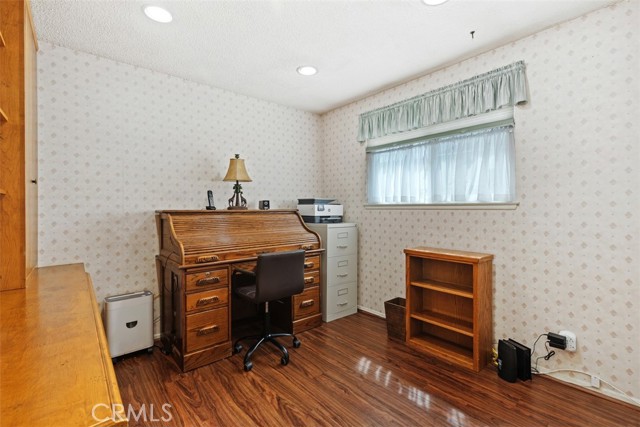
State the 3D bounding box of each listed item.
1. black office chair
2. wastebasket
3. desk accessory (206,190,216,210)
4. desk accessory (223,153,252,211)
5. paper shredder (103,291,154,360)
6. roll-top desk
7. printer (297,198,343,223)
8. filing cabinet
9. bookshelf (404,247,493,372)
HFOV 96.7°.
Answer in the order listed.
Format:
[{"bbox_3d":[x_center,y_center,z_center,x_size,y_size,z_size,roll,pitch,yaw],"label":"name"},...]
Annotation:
[{"bbox_3d":[-0.434,0.709,2.343,0.540,0.865,0.550,0,1,-40],"label":"black office chair"},{"bbox_3d":[0.753,0.987,2.644,0.205,0.315,0.235,1,1,41],"label":"wastebasket"},{"bbox_3d":[-1.033,-0.122,2.700,0.070,0.180,0.080,0,1,-40],"label":"desk accessory"},{"bbox_3d":[-0.826,-0.312,2.872,0.275,0.560,0.275,0,1,-40],"label":"desk accessory"},{"bbox_3d":[-1.543,0.895,2.299,0.335,0.480,0.200,0,1,-40],"label":"paper shredder"},{"bbox_3d":[-0.704,0.553,2.715,1.360,1.165,0.750,0,1,-40],"label":"roll-top desk"},{"bbox_3d":[0.010,-0.023,3.374,0.435,0.280,0.340,0,1,-40],"label":"printer"},{"bbox_3d":[0.037,0.625,3.369,0.455,1.015,0.700,0,1,-40],"label":"filing cabinet"},{"bbox_3d":[1.052,0.743,2.389,0.290,0.815,0.625,0,1,-40],"label":"bookshelf"}]

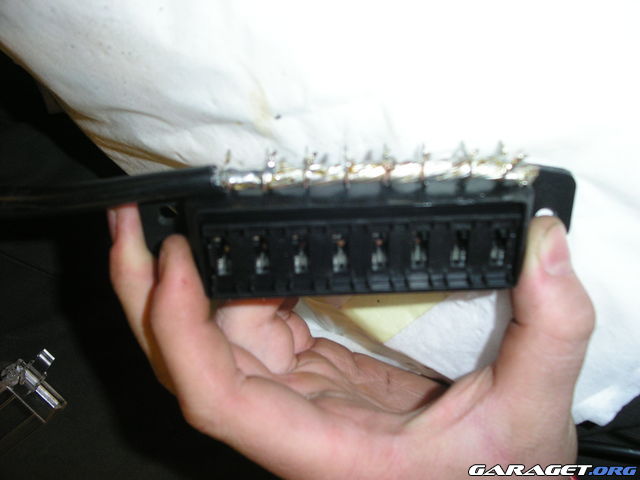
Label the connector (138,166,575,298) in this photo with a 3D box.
[{"bbox_3d":[0.012,-0.004,0.228,0.146,0.033,0.029,-1,33,1],"label":"connector"}]

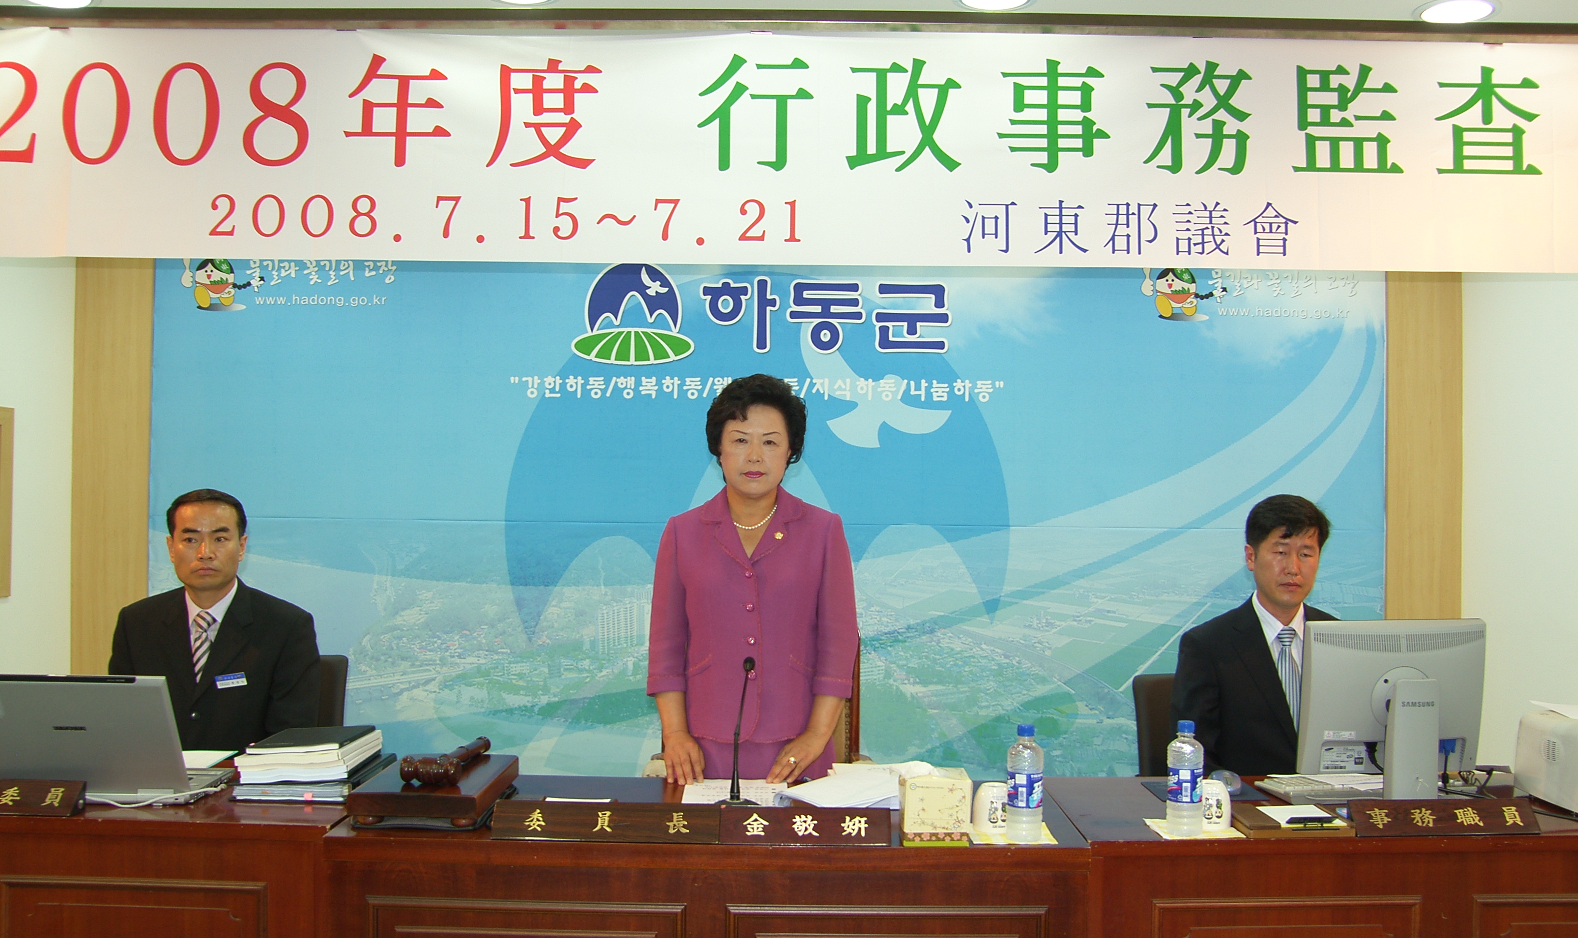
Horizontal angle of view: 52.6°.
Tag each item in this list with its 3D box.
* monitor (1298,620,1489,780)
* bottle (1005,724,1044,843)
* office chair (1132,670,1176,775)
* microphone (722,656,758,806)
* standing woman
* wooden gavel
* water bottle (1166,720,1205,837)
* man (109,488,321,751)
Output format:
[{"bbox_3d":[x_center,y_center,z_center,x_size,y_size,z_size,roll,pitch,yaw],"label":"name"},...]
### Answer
[{"bbox_3d":[1.195,0.487,3.140,0.375,0.385,0.200,1,-1,-10],"label":"monitor"},{"bbox_3d":[0.422,0.562,2.860,0.065,0.210,0.065,1,-1,0],"label":"bottle"},{"bbox_3d":[1.130,0.968,3.800,0.570,0.920,0.600,1,-1,0],"label":"office chair"},{"bbox_3d":[-0.094,0.515,3.070,0.110,0.300,0.170,0,-1,6],"label":"microphone"},{"bbox_3d":[-0.079,0.598,3.590,0.475,1.630,0.360,1,-1,0],"label":"standing woman"},{"bbox_3d":[-0.652,0.574,3.145,0.117,0.058,0.270,0,-1,13],"label":"wooden gavel"},{"bbox_3d":[0.718,0.566,2.890,0.065,0.210,0.065,1,-1,0],"label":"water bottle"},{"bbox_3d":[-1.380,0.721,3.650,0.520,1.360,0.700,1,-1,-5],"label":"man"}]

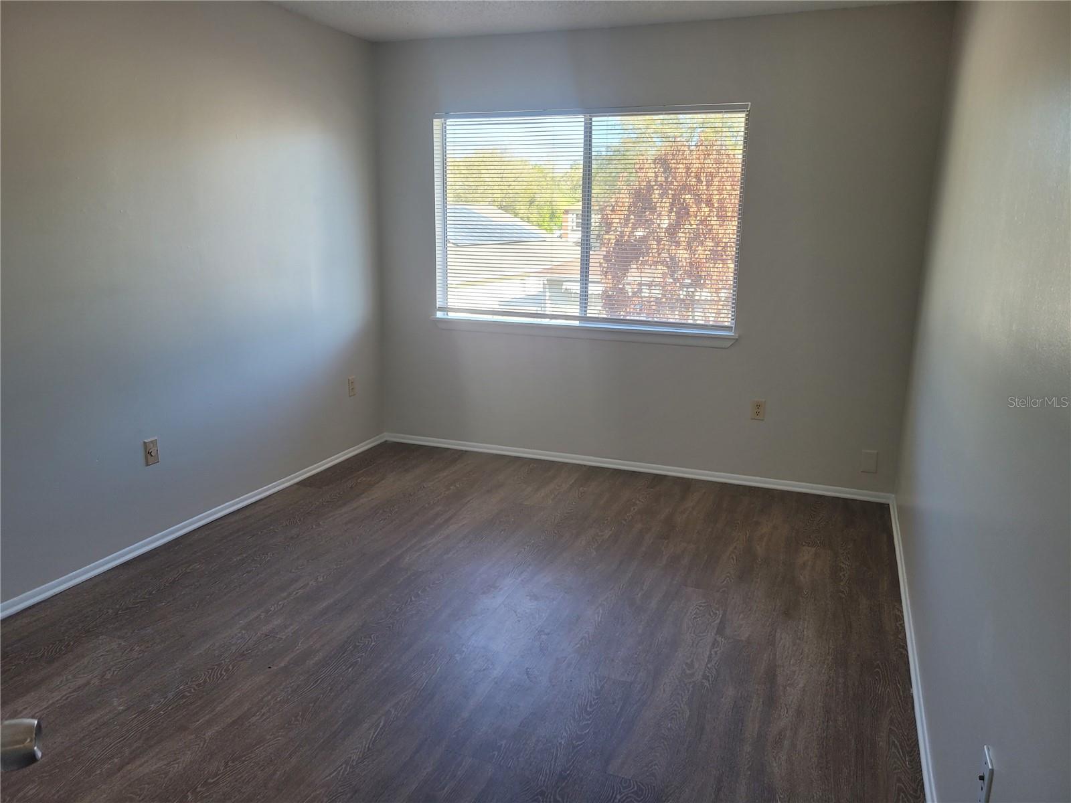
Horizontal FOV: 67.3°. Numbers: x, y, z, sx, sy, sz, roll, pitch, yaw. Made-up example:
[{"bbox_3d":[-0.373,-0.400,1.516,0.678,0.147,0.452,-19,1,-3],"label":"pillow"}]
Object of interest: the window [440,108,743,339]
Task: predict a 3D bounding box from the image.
[{"bbox_3d":[0.258,-1.034,4.577,1.820,1.200,0.100,6,14,21],"label":"window"}]

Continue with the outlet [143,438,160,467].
[{"bbox_3d":[-1.661,0.219,3.492,0.013,0.115,0.073,6,14,20],"label":"outlet"}]

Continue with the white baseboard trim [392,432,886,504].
[{"bbox_3d":[0.443,0.372,4.759,3.080,0.053,0.014,6,14,21],"label":"white baseboard trim"}]

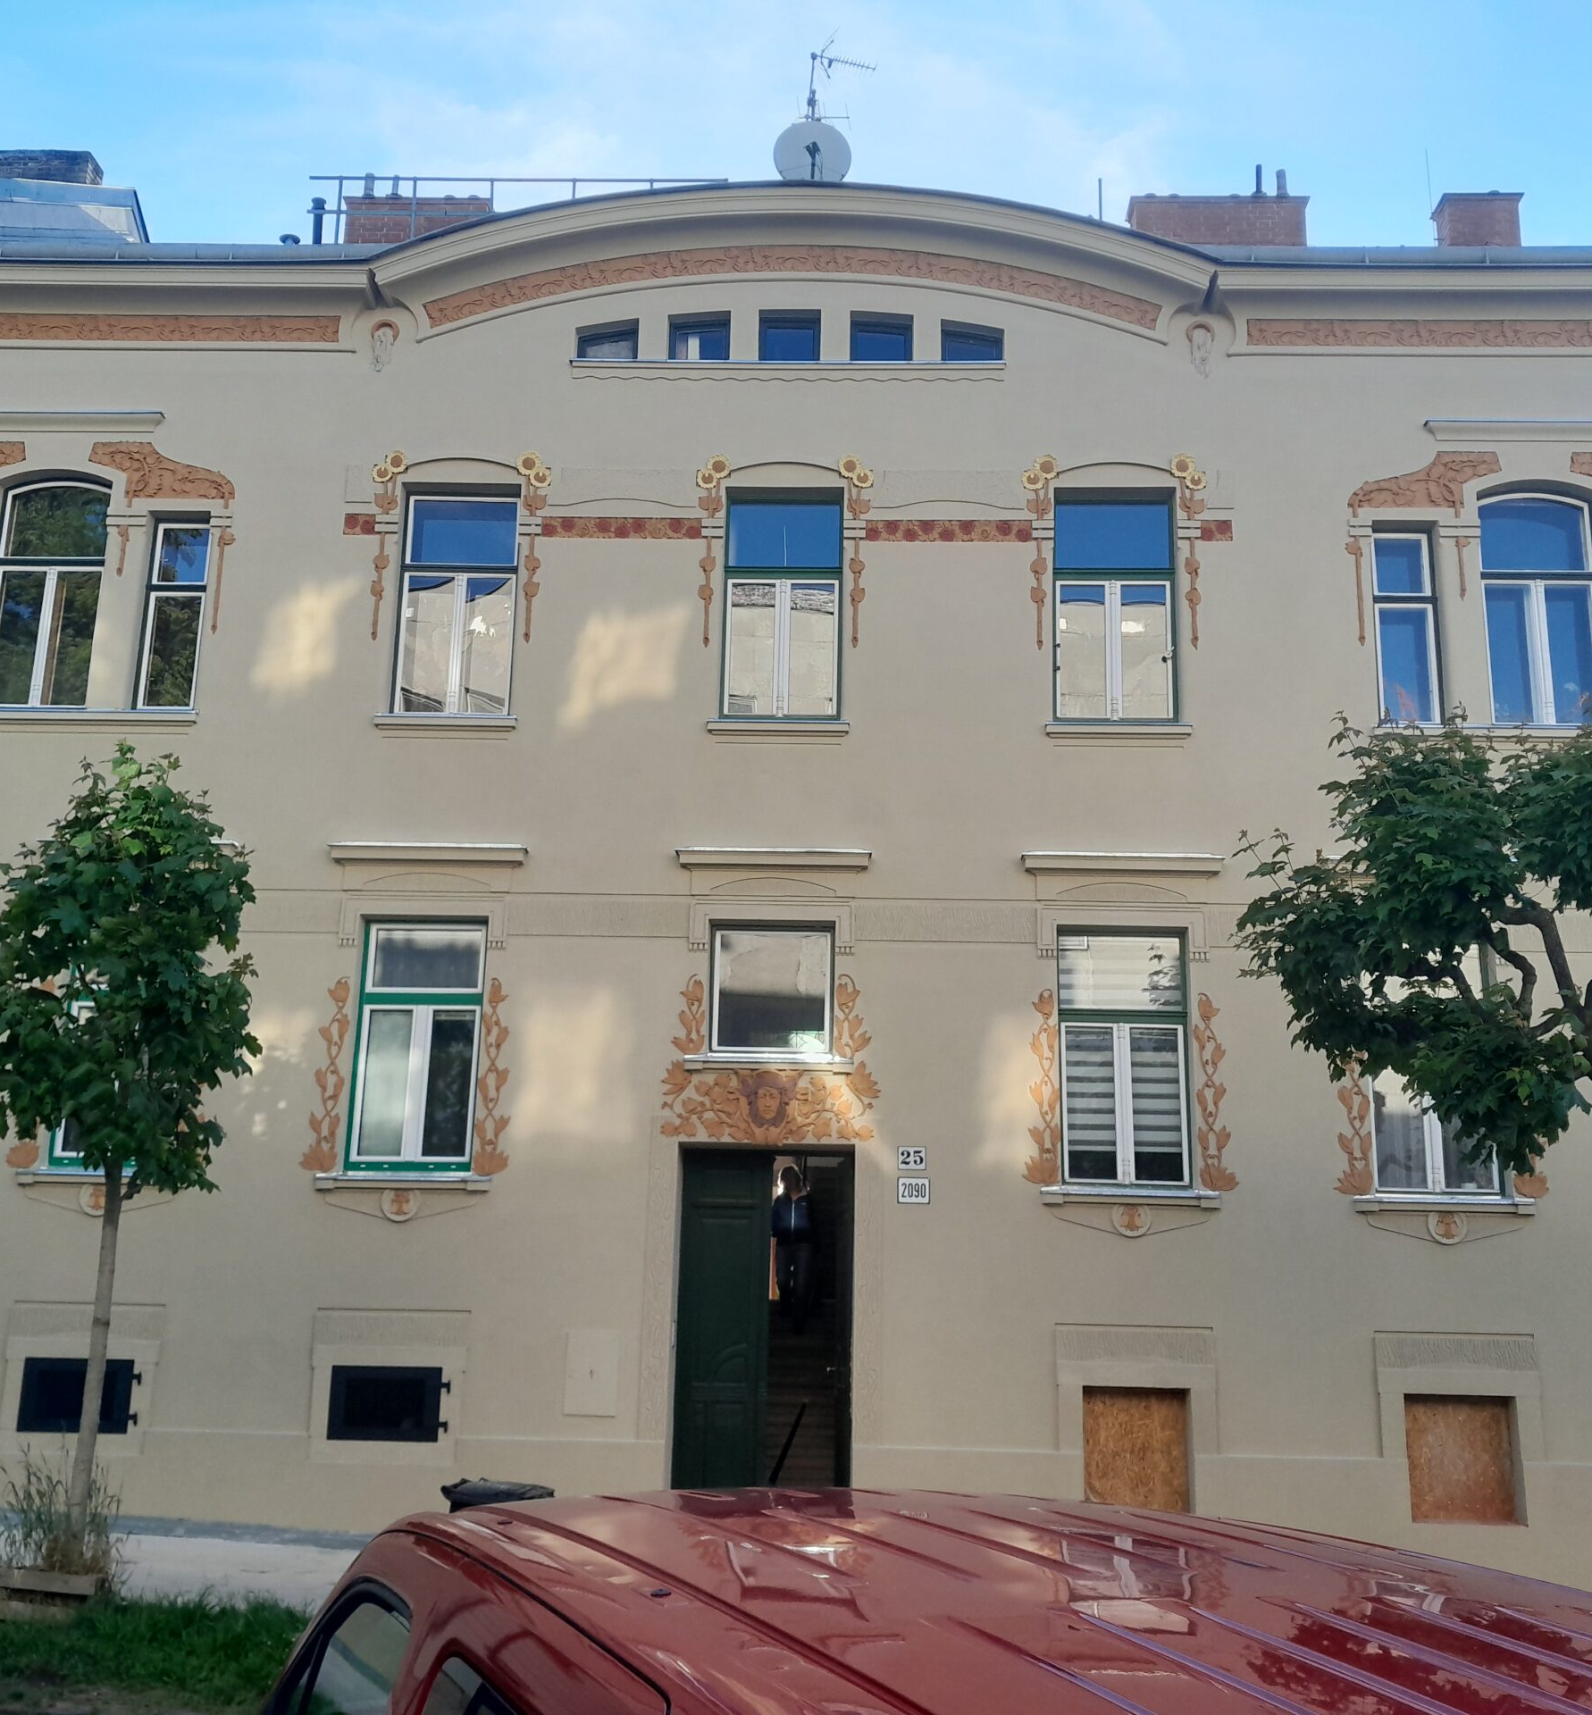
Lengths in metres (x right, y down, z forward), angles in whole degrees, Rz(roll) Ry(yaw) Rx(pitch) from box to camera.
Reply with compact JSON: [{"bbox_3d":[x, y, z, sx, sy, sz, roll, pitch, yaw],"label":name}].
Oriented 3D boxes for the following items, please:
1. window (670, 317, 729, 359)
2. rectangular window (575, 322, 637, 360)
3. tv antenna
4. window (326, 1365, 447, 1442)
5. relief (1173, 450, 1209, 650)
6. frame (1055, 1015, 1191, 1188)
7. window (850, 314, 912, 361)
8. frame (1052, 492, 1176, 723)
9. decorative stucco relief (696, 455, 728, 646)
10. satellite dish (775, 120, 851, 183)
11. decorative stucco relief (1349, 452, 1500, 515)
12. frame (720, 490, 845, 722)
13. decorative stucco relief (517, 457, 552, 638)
[{"bbox_3d":[-0.890,-4.823,15.965,0.581,0.480,0.150,1,-14,2],"label":"window"},{"bbox_3d":[-1.701,-4.670,15.572,0.569,0.406,0.120,1,-14,2],"label":"rectangular window"},{"bbox_3d":[0.542,-9.643,21.278,0.885,1.338,0.450,4,-14,-10],"label":"tv antenna"},{"bbox_3d":[-3.377,4.511,14.166,0.928,0.579,0.100,1,-13,2],"label":"window"},{"bbox_3d":[3.406,-2.650,14.786,0.290,1.793,0.060,1,-14,2],"label":"relief"},{"bbox_3d":[2.646,1.970,13.800,1.026,1.335,0.100,1,-14,2],"label":"frame"},{"bbox_3d":[0.799,-4.800,15.909,0.575,0.491,0.150,1,-14,2],"label":"window"},{"bbox_3d":[2.830,-2.227,15.241,1.065,2.168,0.150,1,-14,2],"label":"frame"},{"bbox_3d":[-0.732,-2.654,14.832,0.281,1.783,0.070,1,-14,2],"label":"decorative stucco relief"},{"bbox_3d":[0.188,-7.881,19.168,0.877,0.894,0.400,1,-14,2],"label":"satellite dish"},{"bbox_3d":[5.423,-3.219,14.806,1.324,0.613,0.070,1,-14,2],"label":"decorative stucco relief"},{"bbox_3d":[-0.112,-2.195,14.879,1.037,2.104,0.130,1,-14,2],"label":"frame"},{"bbox_3d":[-2.278,-2.710,14.952,0.281,1.746,0.060,1,-14,2],"label":"decorative stucco relief"}]

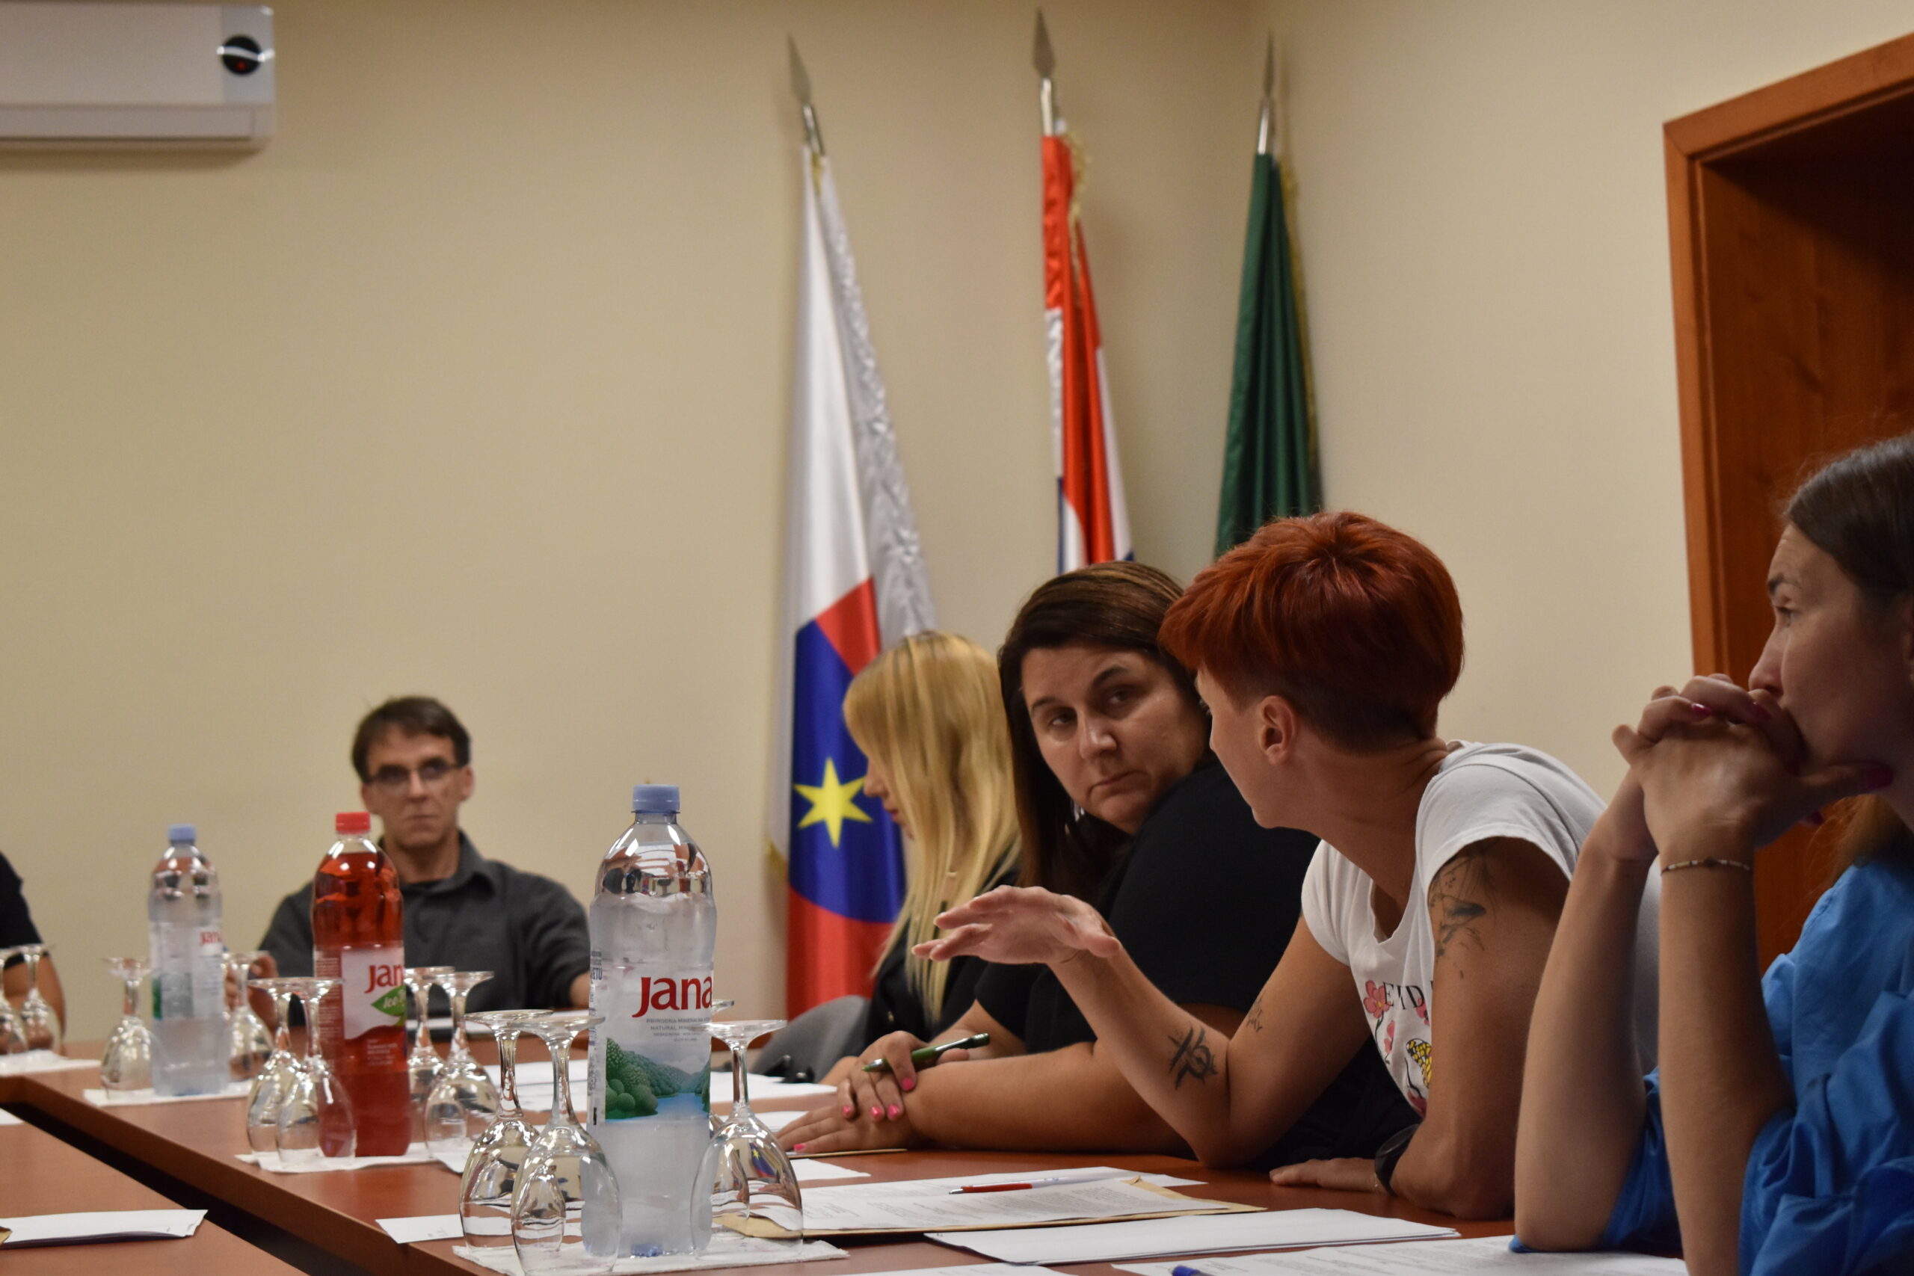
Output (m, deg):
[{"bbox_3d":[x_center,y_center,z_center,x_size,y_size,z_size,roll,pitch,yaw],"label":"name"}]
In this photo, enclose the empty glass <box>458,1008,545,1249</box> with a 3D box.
[{"bbox_3d":[-0.318,0.350,3.107,0.073,0.168,0.073,-1,-3,-18],"label":"empty glass"}]

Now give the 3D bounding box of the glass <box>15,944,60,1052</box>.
[{"bbox_3d":[-1.411,0.555,6.721,0.073,0.168,0.073,-1,-3,-18],"label":"glass"}]

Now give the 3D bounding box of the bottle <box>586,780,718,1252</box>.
[{"bbox_3d":[-0.211,0.263,3.025,0.087,0.320,0.087,-3,-2,0],"label":"bottle"}]

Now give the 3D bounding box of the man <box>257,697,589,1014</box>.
[{"bbox_3d":[-0.824,0.717,6.884,0.570,1.260,0.780,-2,-2,-12],"label":"man"}]

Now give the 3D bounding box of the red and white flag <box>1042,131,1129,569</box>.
[{"bbox_3d":[0.280,-0.040,8.300,0.250,1.820,0.200,-2,-3,-7],"label":"red and white flag"}]

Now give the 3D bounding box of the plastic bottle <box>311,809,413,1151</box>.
[{"bbox_3d":[-0.563,0.323,4.111,0.087,0.320,0.087,-3,-2,0],"label":"plastic bottle"}]

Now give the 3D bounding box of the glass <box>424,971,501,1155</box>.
[{"bbox_3d":[-0.461,0.398,4.047,0.073,0.168,0.073,-1,-3,-18],"label":"glass"}]

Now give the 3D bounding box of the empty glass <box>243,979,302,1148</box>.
[{"bbox_3d":[-0.658,0.413,4.215,0.073,0.168,0.073,-1,-3,-18],"label":"empty glass"}]

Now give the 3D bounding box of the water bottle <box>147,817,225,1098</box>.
[{"bbox_3d":[-0.926,0.386,5.245,0.087,0.320,0.087,-3,-2,15],"label":"water bottle"}]

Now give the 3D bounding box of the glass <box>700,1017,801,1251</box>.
[{"bbox_3d":[-0.142,0.335,2.917,0.076,0.161,0.076,-3,-2,-3],"label":"glass"}]

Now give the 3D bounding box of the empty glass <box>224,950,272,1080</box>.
[{"bbox_3d":[-0.922,0.489,5.657,0.073,0.168,0.073,-1,-3,-18],"label":"empty glass"}]

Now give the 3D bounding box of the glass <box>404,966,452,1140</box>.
[{"bbox_3d":[-0.518,0.405,4.250,0.076,0.163,0.076,-2,-2,-7],"label":"glass"}]

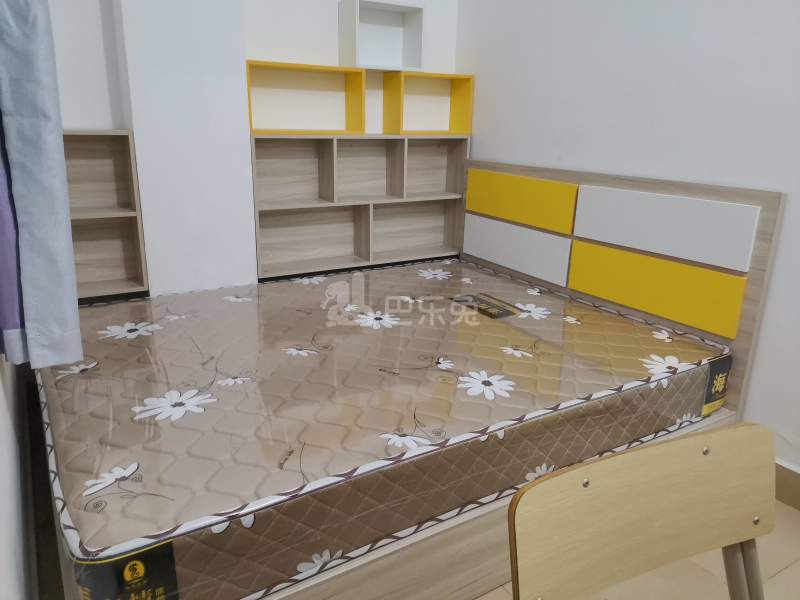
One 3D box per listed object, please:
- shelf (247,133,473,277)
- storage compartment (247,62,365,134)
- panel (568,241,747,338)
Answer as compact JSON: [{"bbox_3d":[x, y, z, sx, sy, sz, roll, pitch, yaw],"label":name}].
[{"bbox_3d":[-0.174,-0.476,2.883,1.135,0.603,0.165,-9,20,-31],"label":"shelf"},{"bbox_3d":[-0.432,-0.891,2.680,0.547,0.288,0.160,-9,20,-31],"label":"storage compartment"},{"bbox_3d":[0.951,-0.064,2.316,0.020,0.214,0.746,-9,20,-31],"label":"panel"}]

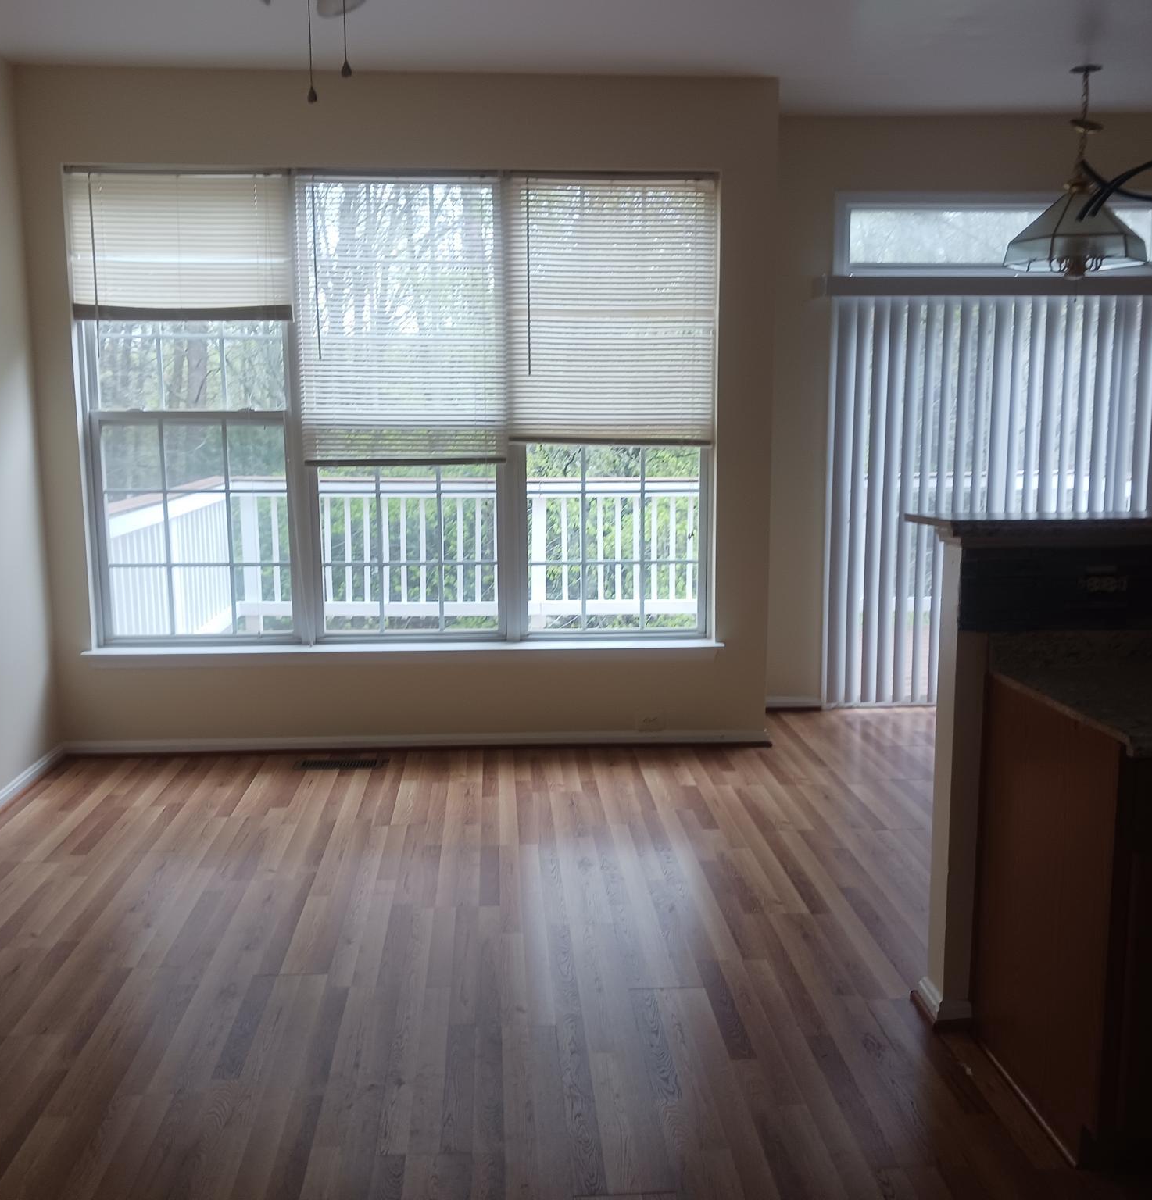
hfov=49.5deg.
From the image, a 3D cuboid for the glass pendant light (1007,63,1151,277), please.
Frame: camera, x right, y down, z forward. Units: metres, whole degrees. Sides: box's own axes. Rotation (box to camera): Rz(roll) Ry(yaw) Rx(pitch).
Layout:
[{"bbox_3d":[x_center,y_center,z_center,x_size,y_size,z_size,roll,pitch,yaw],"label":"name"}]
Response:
[{"bbox_3d":[1.988,-1.671,4.901,0.586,0.791,0.530,2,9,11],"label":"glass pendant light"}]

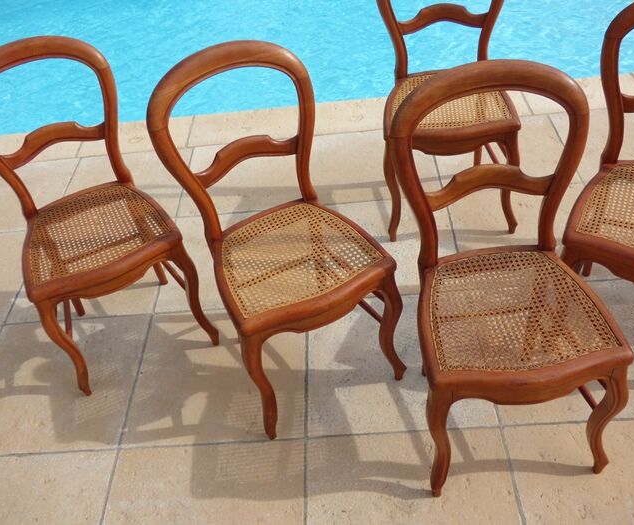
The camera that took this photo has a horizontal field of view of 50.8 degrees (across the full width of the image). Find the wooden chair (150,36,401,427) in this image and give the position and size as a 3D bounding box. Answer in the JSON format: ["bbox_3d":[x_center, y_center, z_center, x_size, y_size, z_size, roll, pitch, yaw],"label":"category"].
[{"bbox_3d":[-0.082,-0.051,1.702,0.441,0.885,0.485,-23,44,-16],"label":"wooden chair"}]

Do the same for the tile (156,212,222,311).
[{"bbox_3d":[-0.284,-0.012,2.377,0.502,0.030,0.502,-4,42,4],"label":"tile"}]

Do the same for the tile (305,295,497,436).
[{"bbox_3d":[0.228,0.290,1.964,0.502,0.030,0.502,-4,42,4],"label":"tile"}]

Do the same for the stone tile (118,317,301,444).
[{"bbox_3d":[-0.283,0.330,1.997,0.502,0.030,0.502,-4,42,4],"label":"stone tile"}]

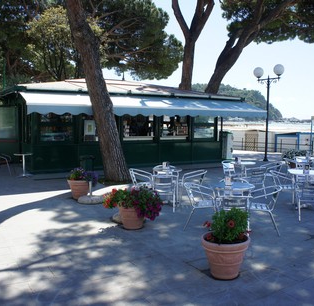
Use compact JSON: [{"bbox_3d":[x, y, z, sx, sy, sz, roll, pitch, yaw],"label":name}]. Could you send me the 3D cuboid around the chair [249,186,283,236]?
[{"bbox_3d":[1.706,0.919,5.484,0.570,0.740,0.540,1,5,11],"label":"chair"}]

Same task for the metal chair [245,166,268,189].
[{"bbox_3d":[2.267,0.685,8.113,0.540,0.740,0.570,-1,5,-10],"label":"metal chair"}]

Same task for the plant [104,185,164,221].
[{"bbox_3d":[-0.388,0.798,5.735,0.940,0.500,0.700,0,5,0],"label":"plant"}]

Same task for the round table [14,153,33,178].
[{"bbox_3d":[-4.272,0.402,11.082,0.600,0.720,0.600,0,5,0],"label":"round table"}]

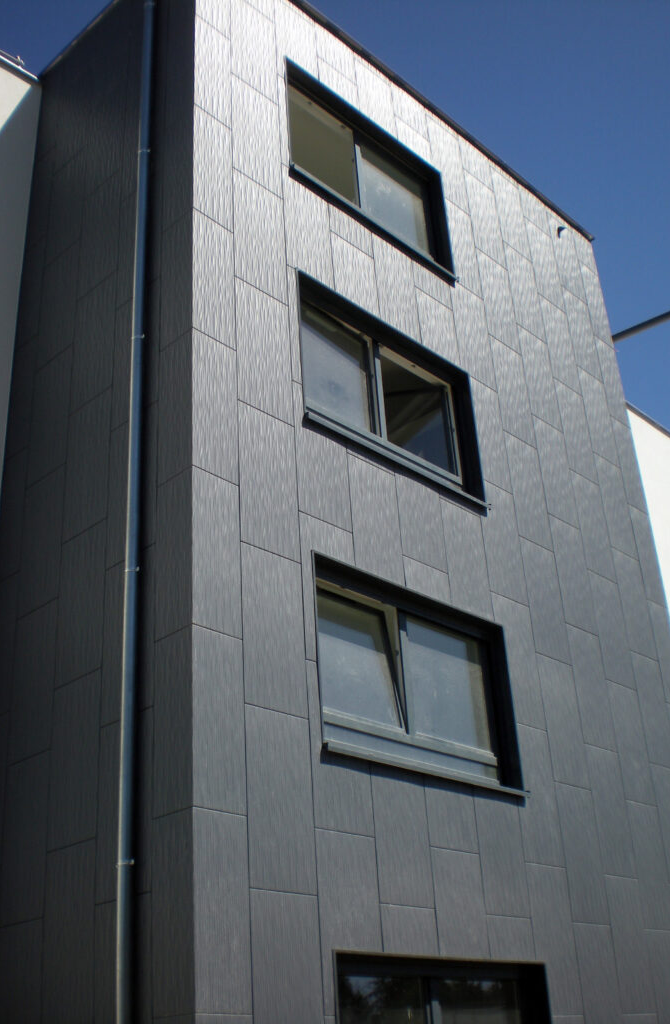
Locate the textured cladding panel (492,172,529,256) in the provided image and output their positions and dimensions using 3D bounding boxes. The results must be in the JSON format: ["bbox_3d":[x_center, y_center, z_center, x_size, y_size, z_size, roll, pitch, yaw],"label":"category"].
[{"bbox_3d":[2.156,-3.630,13.727,0.020,1.200,0.604,-26,-34,37],"label":"textured cladding panel"}]

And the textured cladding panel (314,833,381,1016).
[{"bbox_3d":[0.102,2.755,7.571,0.020,1.181,0.601,-27,-35,37],"label":"textured cladding panel"}]

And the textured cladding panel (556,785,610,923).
[{"bbox_3d":[2.167,3.002,9.883,0.030,1.206,0.605,-26,-35,37],"label":"textured cladding panel"}]

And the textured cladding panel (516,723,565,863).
[{"bbox_3d":[1.726,2.432,9.697,0.030,1.206,0.605,-26,-35,37],"label":"textured cladding panel"}]

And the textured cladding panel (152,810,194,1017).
[{"bbox_3d":[-0.981,2.427,6.833,0.422,1.200,0.020,-26,-34,37],"label":"textured cladding panel"}]

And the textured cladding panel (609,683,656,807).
[{"bbox_3d":[2.960,2.306,11.203,0.020,1.205,0.601,-27,-35,37],"label":"textured cladding panel"}]

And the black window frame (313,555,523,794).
[{"bbox_3d":[0.632,1.387,9.196,0.250,1.518,2.444,-26,-35,37],"label":"black window frame"}]

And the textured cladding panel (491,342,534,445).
[{"bbox_3d":[1.915,-1.296,12.140,0.030,1.206,0.605,-26,-35,37],"label":"textured cladding panel"}]

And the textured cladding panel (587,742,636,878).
[{"bbox_3d":[2.560,2.790,10.480,0.030,1.206,0.605,-26,-35,37],"label":"textured cladding panel"}]

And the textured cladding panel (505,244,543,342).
[{"bbox_3d":[2.234,-2.581,13.247,0.020,1.214,0.602,-27,-35,37],"label":"textured cladding panel"}]

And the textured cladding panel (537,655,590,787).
[{"bbox_3d":[2.111,1.941,10.336,0.020,1.205,0.600,-27,-35,37],"label":"textured cladding panel"}]

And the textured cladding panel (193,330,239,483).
[{"bbox_3d":[-0.898,-0.782,8.466,0.020,1.200,0.441,-26,-34,37],"label":"textured cladding panel"}]

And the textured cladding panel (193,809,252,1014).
[{"bbox_3d":[-0.692,2.415,6.838,0.020,1.181,0.443,-27,-35,37],"label":"textured cladding panel"}]

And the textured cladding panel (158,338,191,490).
[{"bbox_3d":[-1.194,-0.793,8.468,0.401,1.206,0.030,-26,-35,37],"label":"textured cladding panel"}]

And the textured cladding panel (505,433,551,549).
[{"bbox_3d":[1.967,-0.205,11.511,0.020,1.200,0.607,-26,-34,37],"label":"textured cladding panel"}]

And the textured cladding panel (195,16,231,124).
[{"bbox_3d":[-1.110,-3.973,10.133,0.020,1.157,0.443,-27,-35,37],"label":"textured cladding panel"}]

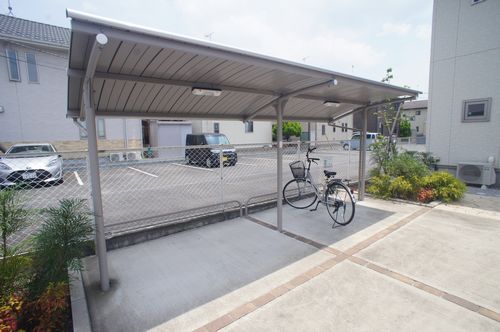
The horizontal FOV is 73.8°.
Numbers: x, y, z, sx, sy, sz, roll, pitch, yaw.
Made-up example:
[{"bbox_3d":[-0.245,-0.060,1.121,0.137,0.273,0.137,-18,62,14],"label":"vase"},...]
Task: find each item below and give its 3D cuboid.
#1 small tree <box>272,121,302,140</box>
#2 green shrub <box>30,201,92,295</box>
[{"bbox_3d":[4.055,-3.947,36.000,3.100,3.200,3.000,-1,8,0],"label":"small tree"},{"bbox_3d":[-1.982,0.804,3.500,0.650,0.950,0.650,-1,8,0],"label":"green shrub"}]

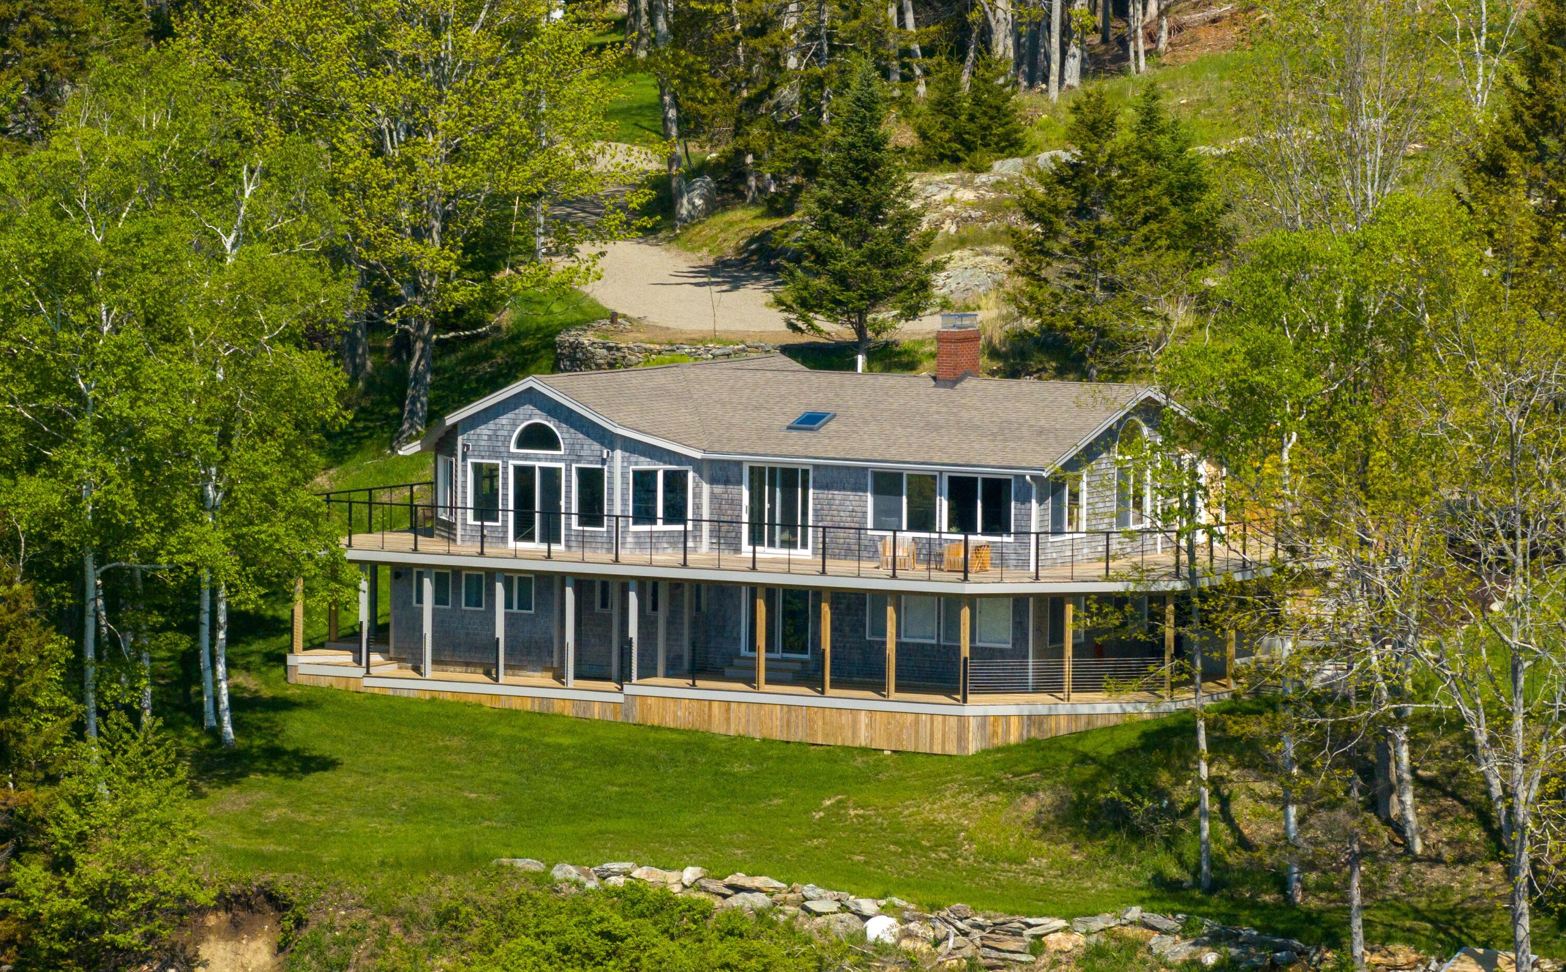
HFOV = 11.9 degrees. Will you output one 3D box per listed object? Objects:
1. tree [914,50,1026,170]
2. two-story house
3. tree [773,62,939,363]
[{"bbox_3d":[5.311,-10.658,213.000,3.159,3.471,3.001,0,4,0],"label":"tree"},{"bbox_3d":[0.462,0.786,175.398,20.900,8.900,13.400,3,5,30],"label":"two-story house"},{"bbox_3d":[1.871,-6.905,193.000,4.277,8.020,4.277,0,4,0],"label":"tree"}]

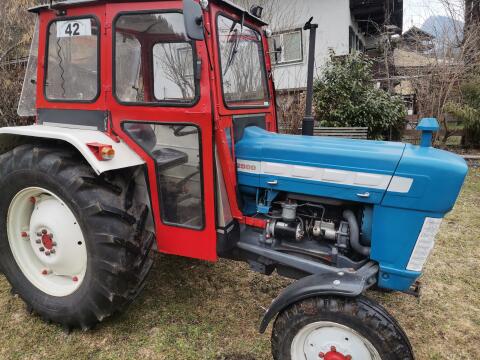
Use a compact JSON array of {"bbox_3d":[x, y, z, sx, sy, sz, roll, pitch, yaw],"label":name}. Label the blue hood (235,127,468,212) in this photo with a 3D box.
[{"bbox_3d":[0.657,-0.113,2.278,1.330,0.380,0.560,7,14,24],"label":"blue hood"}]

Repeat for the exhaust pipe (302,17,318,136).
[{"bbox_3d":[0.451,-0.664,2.393,0.095,0.790,0.076,7,14,24],"label":"exhaust pipe"}]

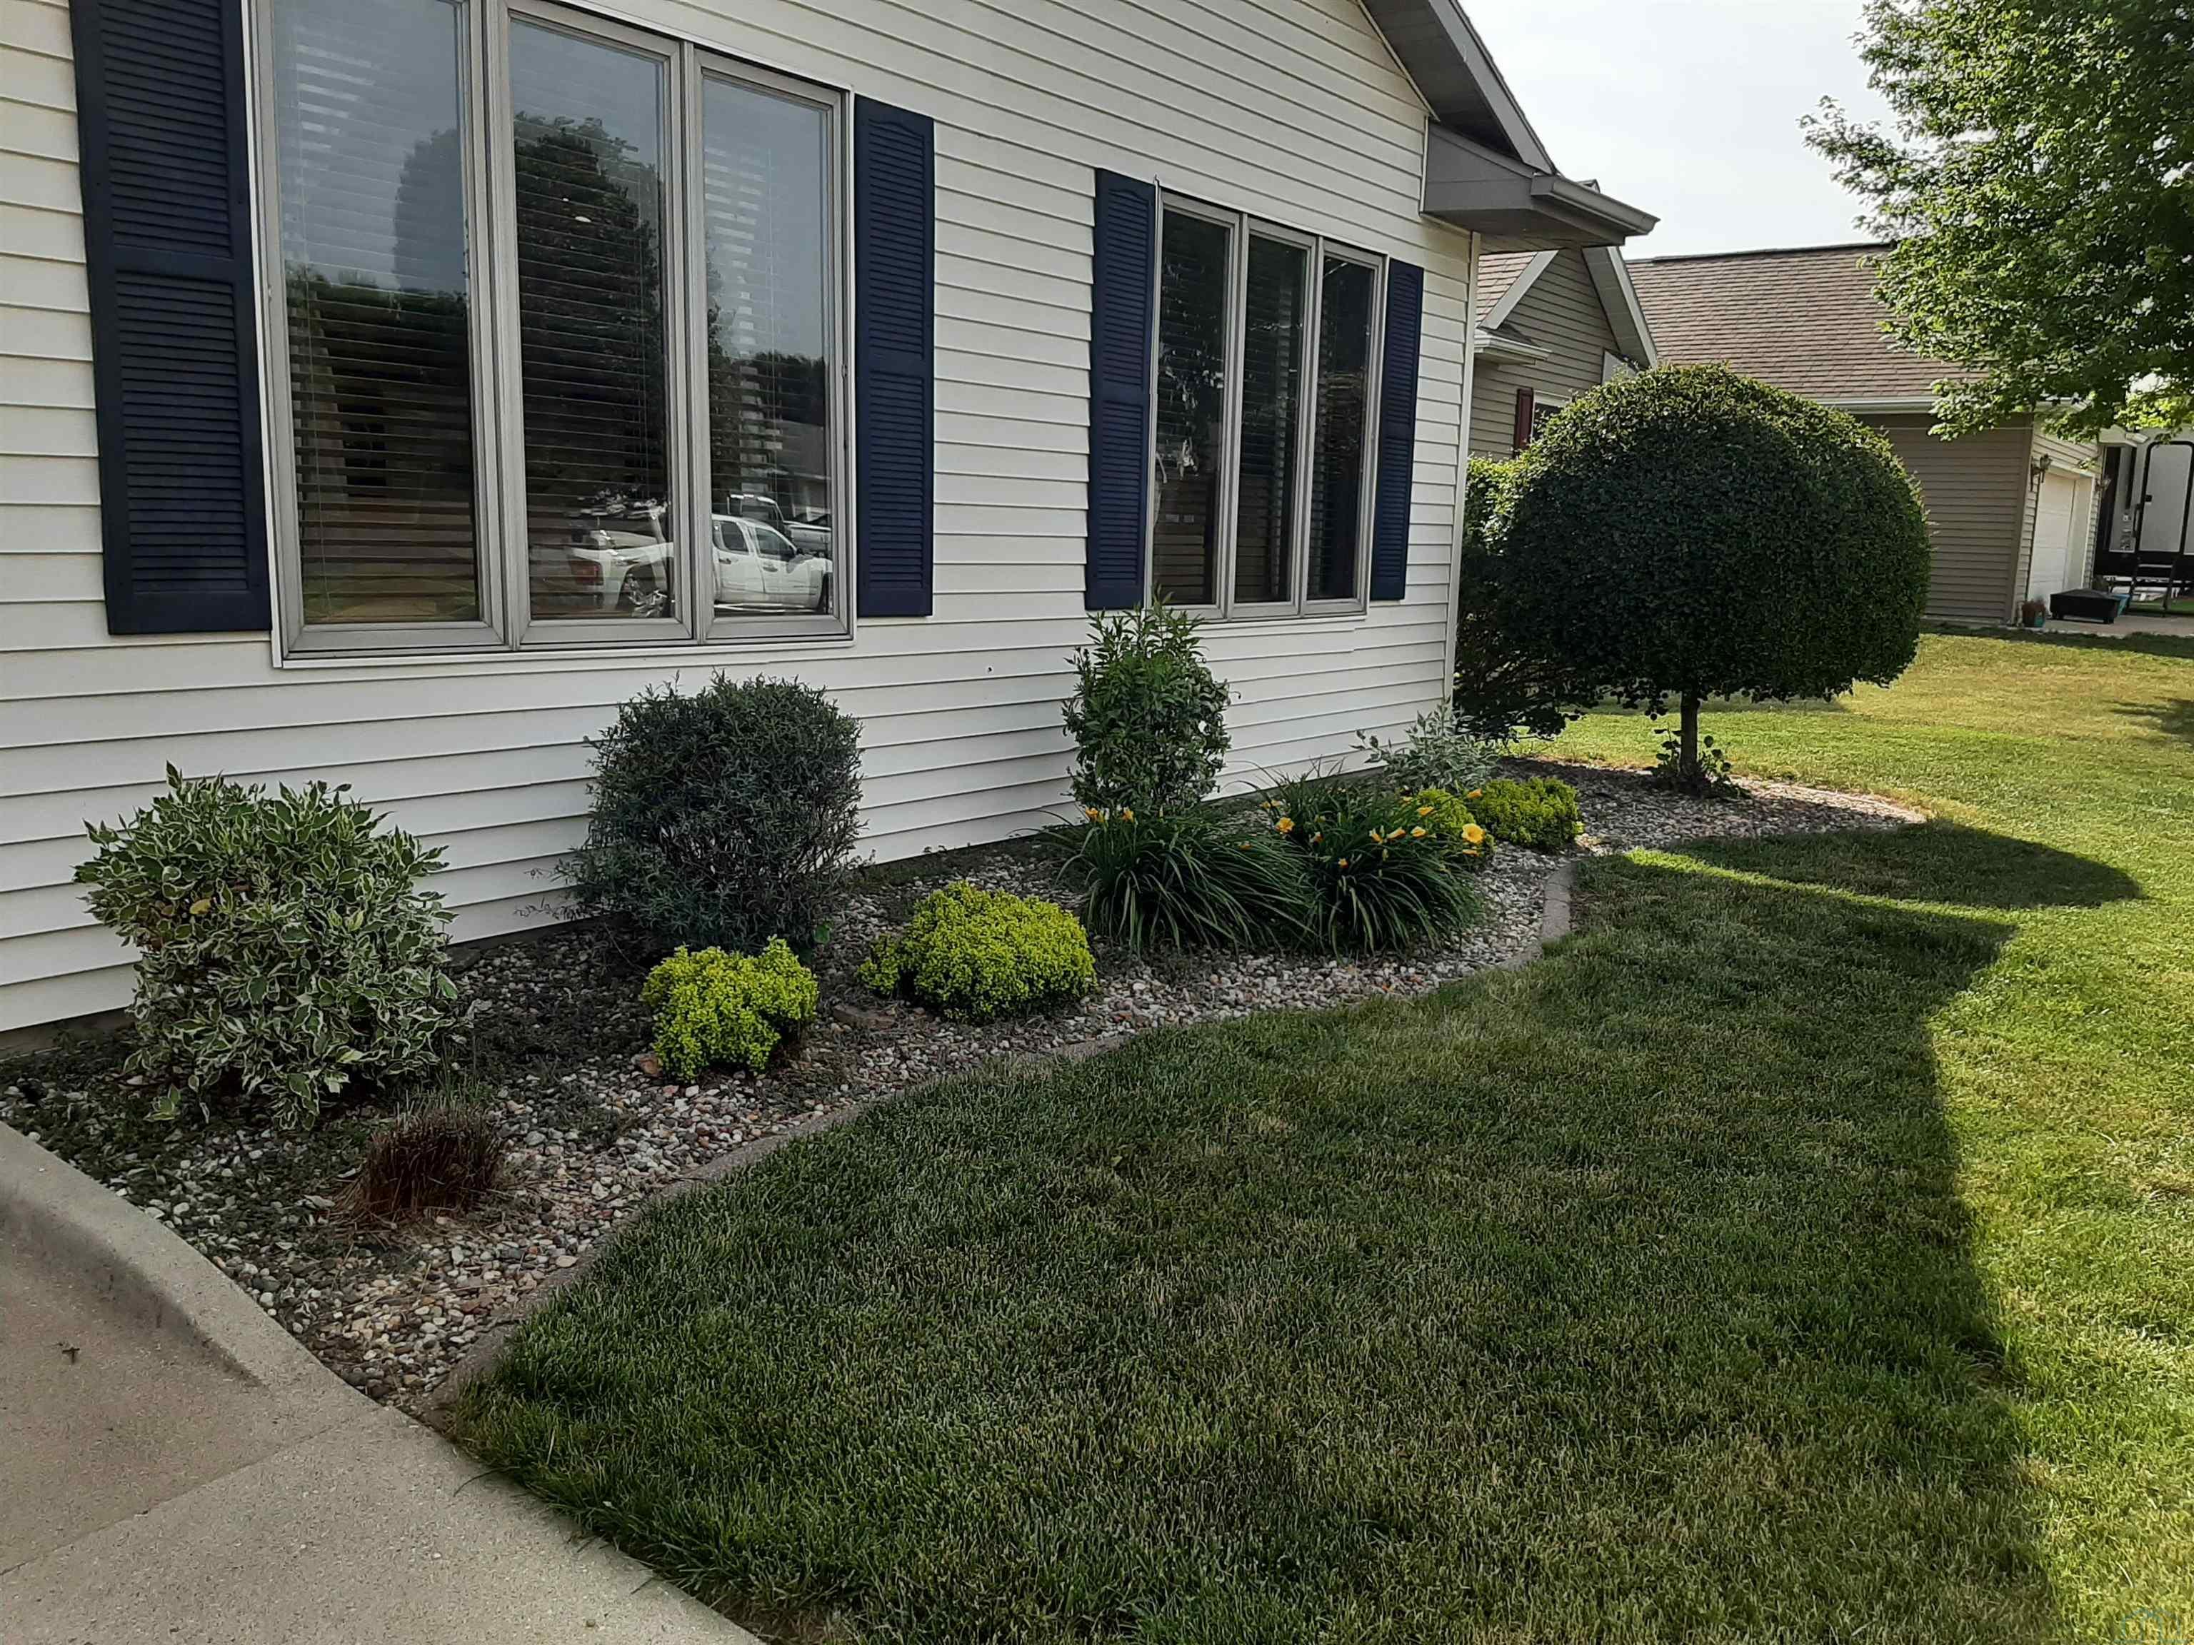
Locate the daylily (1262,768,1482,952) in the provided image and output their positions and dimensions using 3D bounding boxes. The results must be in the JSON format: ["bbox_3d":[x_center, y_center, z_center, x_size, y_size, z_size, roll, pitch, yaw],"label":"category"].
[{"bbox_3d":[0.820,0.111,4.957,0.629,0.531,0.599,1,10,0],"label":"daylily"}]

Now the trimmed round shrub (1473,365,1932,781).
[{"bbox_3d":[3.074,-1.254,8.480,2.108,2.062,2.108,9,12,37],"label":"trimmed round shrub"}]

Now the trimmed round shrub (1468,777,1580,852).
[{"bbox_3d":[1.720,-0.037,6.598,0.443,0.270,0.443,9,12,37],"label":"trimmed round shrub"}]

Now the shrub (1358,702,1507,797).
[{"bbox_3d":[1.534,-0.328,7.617,0.674,0.431,0.674,1,10,0],"label":"shrub"}]

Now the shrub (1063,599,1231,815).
[{"bbox_3d":[0.180,-0.338,6.018,0.600,0.944,0.600,1,10,0],"label":"shrub"}]

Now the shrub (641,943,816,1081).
[{"bbox_3d":[-0.818,0.414,3.687,0.385,0.278,0.385,1,10,0],"label":"shrub"}]

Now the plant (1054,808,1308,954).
[{"bbox_3d":[0.251,0.166,4.933,0.749,0.381,0.789,1,10,0],"label":"plant"}]

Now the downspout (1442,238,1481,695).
[{"bbox_3d":[1.896,-1.684,8.684,0.080,2.724,0.090,9,12,37],"label":"downspout"}]

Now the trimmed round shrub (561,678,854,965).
[{"bbox_3d":[-1.027,-0.010,4.513,0.737,0.772,0.775,1,10,0],"label":"trimmed round shrub"}]

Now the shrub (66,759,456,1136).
[{"bbox_3d":[-1.656,0.241,3.329,0.687,0.678,0.687,9,12,37],"label":"shrub"}]

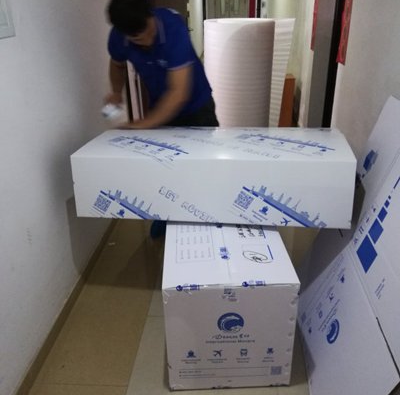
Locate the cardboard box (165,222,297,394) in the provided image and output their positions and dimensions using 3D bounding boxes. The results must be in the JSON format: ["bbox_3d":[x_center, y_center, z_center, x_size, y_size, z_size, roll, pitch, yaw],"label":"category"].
[{"bbox_3d":[0.109,0.412,1.767,0.480,0.499,0.600,-2,24,-1],"label":"cardboard box"}]

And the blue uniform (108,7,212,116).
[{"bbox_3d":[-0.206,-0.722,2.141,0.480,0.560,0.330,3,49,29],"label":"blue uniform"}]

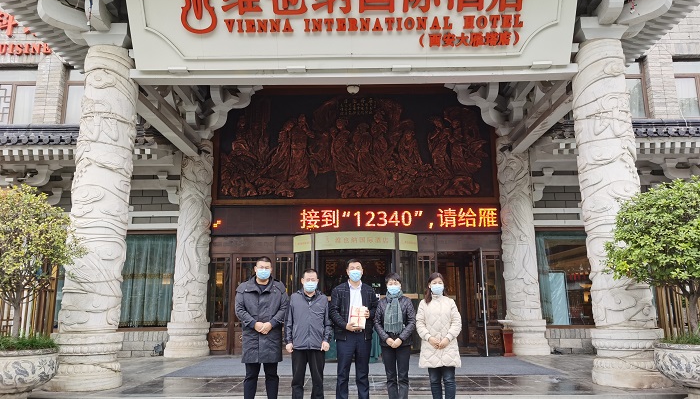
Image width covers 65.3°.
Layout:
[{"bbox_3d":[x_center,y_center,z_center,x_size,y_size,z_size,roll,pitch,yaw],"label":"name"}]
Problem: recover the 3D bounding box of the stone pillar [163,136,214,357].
[{"bbox_3d":[-3.586,1.023,12.360,0.960,4.840,0.960,-1,-10,1],"label":"stone pillar"}]

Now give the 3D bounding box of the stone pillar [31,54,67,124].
[{"bbox_3d":[-7.286,-2.642,13.327,0.560,1.900,0.300,-1,-10,1],"label":"stone pillar"}]

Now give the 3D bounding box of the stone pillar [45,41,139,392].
[{"bbox_3d":[-3.777,0.183,8.144,0.980,4.980,0.980,-1,-10,1],"label":"stone pillar"}]

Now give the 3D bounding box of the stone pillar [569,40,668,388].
[{"bbox_3d":[3.892,0.094,8.039,0.980,5.000,0.980,-1,-10,1],"label":"stone pillar"}]

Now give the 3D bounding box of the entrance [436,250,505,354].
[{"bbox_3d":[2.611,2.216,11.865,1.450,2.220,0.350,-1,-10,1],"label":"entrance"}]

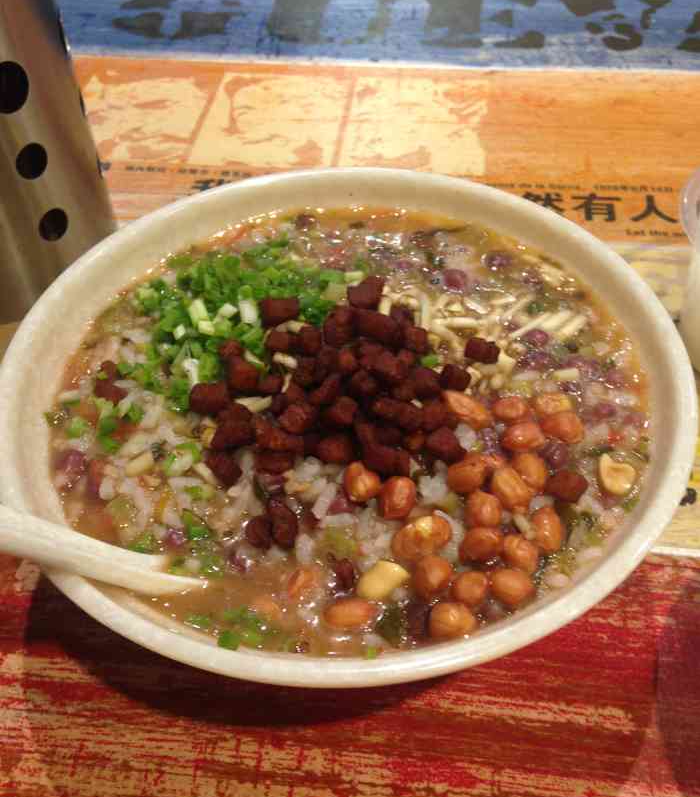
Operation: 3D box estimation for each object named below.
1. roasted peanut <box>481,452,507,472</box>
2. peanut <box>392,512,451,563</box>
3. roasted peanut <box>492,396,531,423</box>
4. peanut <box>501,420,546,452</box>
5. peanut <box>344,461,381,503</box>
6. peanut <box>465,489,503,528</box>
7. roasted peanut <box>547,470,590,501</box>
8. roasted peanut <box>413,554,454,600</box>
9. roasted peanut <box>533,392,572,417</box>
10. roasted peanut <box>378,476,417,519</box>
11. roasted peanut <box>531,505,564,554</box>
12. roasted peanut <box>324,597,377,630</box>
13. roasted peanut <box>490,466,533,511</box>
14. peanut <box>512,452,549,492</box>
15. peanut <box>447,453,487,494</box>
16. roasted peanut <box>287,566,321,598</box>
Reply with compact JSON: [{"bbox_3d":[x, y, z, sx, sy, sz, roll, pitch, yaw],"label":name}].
[{"bbox_3d":[0.041,0.019,0.256,0.011,0.009,0.009,18,50,18],"label":"roasted peanut"},{"bbox_3d":[0.019,0.037,0.237,0.018,0.009,0.011,-31,53,-24],"label":"peanut"},{"bbox_3d":[0.048,0.003,0.268,0.011,0.008,0.009,-1,47,0],"label":"roasted peanut"},{"bbox_3d":[0.050,0.011,0.258,0.013,0.008,0.009,5,48,6],"label":"peanut"},{"bbox_3d":[0.004,0.023,0.252,0.010,0.009,0.014,-28,52,-22],"label":"peanut"},{"bbox_3d":[0.037,0.030,0.245,0.009,0.009,0.012,-20,50,-16],"label":"peanut"},{"bbox_3d":[0.061,0.025,0.249,0.012,0.009,0.009,7,48,8],"label":"roasted peanut"},{"bbox_3d":[0.021,0.046,0.228,0.010,0.008,0.013,14,49,13],"label":"roasted peanut"},{"bbox_3d":[0.061,0.003,0.270,0.011,0.009,0.009,-3,47,-1],"label":"roasted peanut"},{"bbox_3d":[0.013,0.027,0.246,0.010,0.009,0.013,10,48,11],"label":"roasted peanut"},{"bbox_3d":[0.053,0.035,0.240,0.008,0.008,0.014,-7,47,-5],"label":"roasted peanut"},{"bbox_3d":[0.000,0.055,0.226,0.013,0.008,0.008,-7,47,-4],"label":"roasted peanut"},{"bbox_3d":[0.044,0.025,0.244,0.009,0.009,0.014,-22,51,-18],"label":"roasted peanut"},{"bbox_3d":[0.050,0.020,0.249,0.009,0.009,0.014,-10,48,-8],"label":"peanut"},{"bbox_3d":[0.033,0.021,0.253,0.010,0.009,0.014,31,55,27],"label":"peanut"},{"bbox_3d":[-0.012,0.049,0.234,0.009,0.008,0.011,21,51,19],"label":"roasted peanut"}]

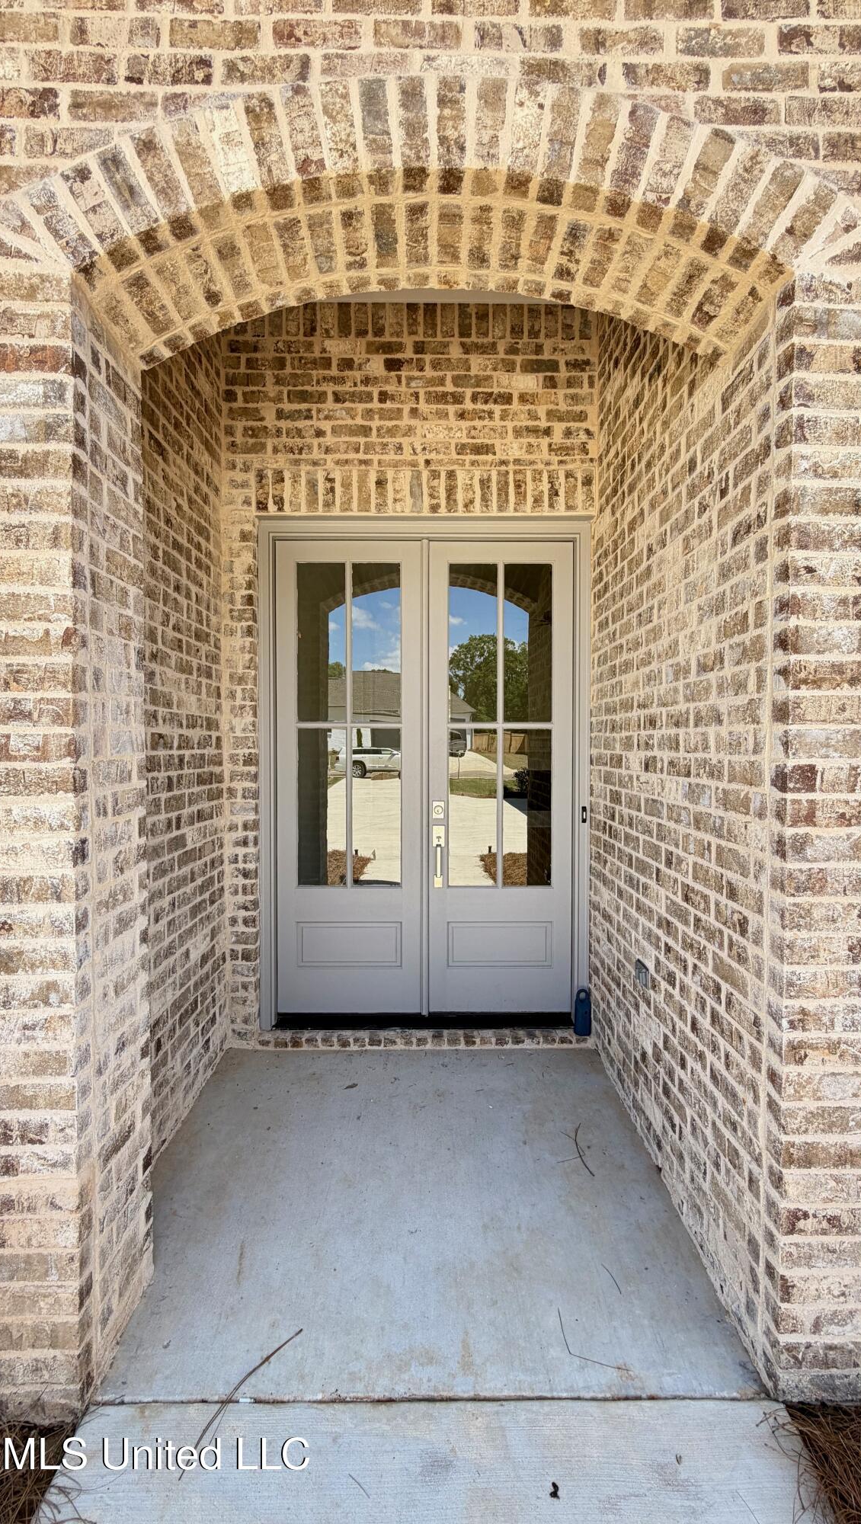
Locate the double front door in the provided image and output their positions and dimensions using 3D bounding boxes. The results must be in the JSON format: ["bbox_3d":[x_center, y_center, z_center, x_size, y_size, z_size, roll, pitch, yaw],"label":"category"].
[{"bbox_3d":[-0.027,0.080,3.190,1.550,2.460,0.090,0,1,0],"label":"double front door"}]

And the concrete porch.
[{"bbox_3d":[-0.085,1.525,2.160,1.800,0.130,1.820,0,1,0],"label":"concrete porch"}]

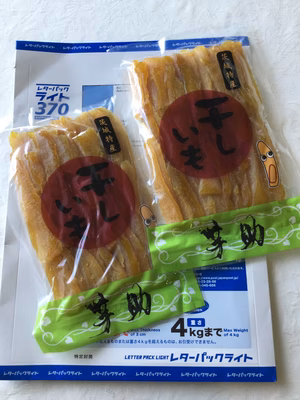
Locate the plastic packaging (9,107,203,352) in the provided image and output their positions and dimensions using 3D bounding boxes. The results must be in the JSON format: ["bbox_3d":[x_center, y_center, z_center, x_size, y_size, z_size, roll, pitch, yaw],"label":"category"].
[{"bbox_3d":[-0.051,0.017,0.332,0.151,0.028,0.207,-16,78,-2],"label":"plastic packaging"}]

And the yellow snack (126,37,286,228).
[{"bbox_3d":[0.053,-0.069,0.348,0.116,0.027,0.172,-11,77,-1],"label":"yellow snack"}]

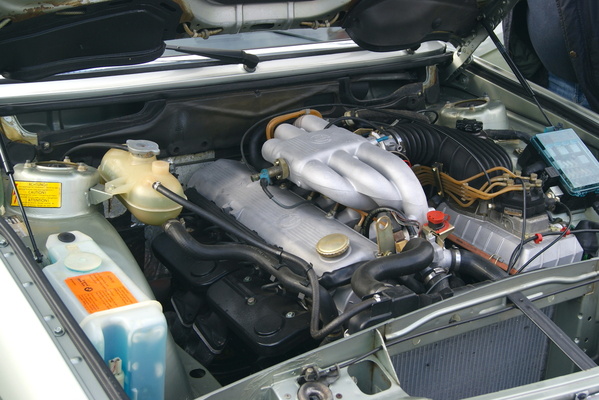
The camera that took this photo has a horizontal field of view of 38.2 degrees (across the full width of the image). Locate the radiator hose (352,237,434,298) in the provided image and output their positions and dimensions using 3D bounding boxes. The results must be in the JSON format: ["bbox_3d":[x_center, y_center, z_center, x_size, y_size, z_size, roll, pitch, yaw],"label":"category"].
[{"bbox_3d":[0.178,0.124,1.600,0.190,0.095,0.110,-11,28,-29],"label":"radiator hose"}]

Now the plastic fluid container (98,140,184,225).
[{"bbox_3d":[-0.327,-0.044,1.726,0.125,0.145,0.235,-11,28,-29],"label":"plastic fluid container"}]

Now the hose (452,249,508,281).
[{"bbox_3d":[0.349,0.135,1.659,0.150,0.070,0.045,7,24,8],"label":"hose"}]

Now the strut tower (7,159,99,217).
[{"bbox_3d":[-0.458,-0.025,1.647,0.172,0.105,0.172,-11,28,-29],"label":"strut tower"}]

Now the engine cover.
[{"bbox_3d":[-0.066,0.009,1.847,0.155,0.070,0.575,-26,31,-22],"label":"engine cover"}]

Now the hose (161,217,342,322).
[{"bbox_3d":[-0.093,0.126,1.631,0.411,0.124,0.064,17,28,28],"label":"hose"}]

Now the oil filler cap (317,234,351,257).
[{"bbox_3d":[0.062,0.088,1.605,0.063,0.026,0.063,-11,29,6],"label":"oil filler cap"}]

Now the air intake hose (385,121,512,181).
[{"bbox_3d":[0.352,-0.098,2.001,0.240,0.115,0.210,-11,28,-29],"label":"air intake hose"}]

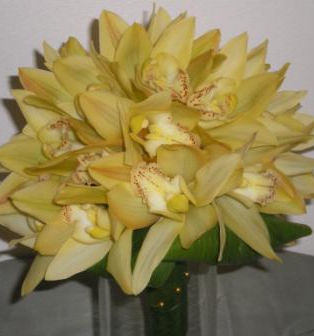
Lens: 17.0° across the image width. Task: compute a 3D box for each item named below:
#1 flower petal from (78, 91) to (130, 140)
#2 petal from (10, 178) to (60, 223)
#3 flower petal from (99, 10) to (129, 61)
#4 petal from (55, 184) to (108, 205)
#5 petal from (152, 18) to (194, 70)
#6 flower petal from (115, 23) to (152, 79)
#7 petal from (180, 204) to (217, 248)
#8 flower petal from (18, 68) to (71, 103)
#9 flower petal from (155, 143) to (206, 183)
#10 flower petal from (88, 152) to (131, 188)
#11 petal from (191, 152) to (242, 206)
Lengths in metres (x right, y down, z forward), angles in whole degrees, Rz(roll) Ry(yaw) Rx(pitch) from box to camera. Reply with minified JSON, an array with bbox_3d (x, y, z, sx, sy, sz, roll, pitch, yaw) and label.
[{"bbox_3d":[-0.041,-0.043,0.823,0.052,0.034,0.016,35,-1,-6],"label":"flower petal"},{"bbox_3d":[-0.083,0.025,0.736,0.043,0.029,0.012,8,-3,16],"label":"petal"},{"bbox_3d":[-0.031,-0.107,0.878,0.027,0.054,0.011,-18,-14,5],"label":"flower petal"},{"bbox_3d":[-0.055,0.020,0.775,0.043,0.017,0.012,0,-33,-27],"label":"petal"},{"bbox_3d":[0.014,-0.084,0.755,0.027,0.057,0.012,20,-21,1],"label":"petal"},{"bbox_3d":[-0.015,-0.079,0.750,0.026,0.051,0.012,-3,-11,5],"label":"flower petal"},{"bbox_3d":[0.033,0.043,0.833,0.028,0.042,0.012,20,7,-9],"label":"petal"},{"bbox_3d":[-0.090,-0.065,0.879,0.061,0.023,0.011,31,1,21],"label":"flower petal"},{"bbox_3d":[0.019,-0.002,0.799,0.036,0.039,0.017,-10,39,3],"label":"flower petal"},{"bbox_3d":[-0.029,0.002,0.700,0.035,0.025,0.012,9,-19,-27],"label":"flower petal"},{"bbox_3d":[0.044,0.008,0.757,0.024,0.043,0.014,35,21,-13],"label":"petal"}]

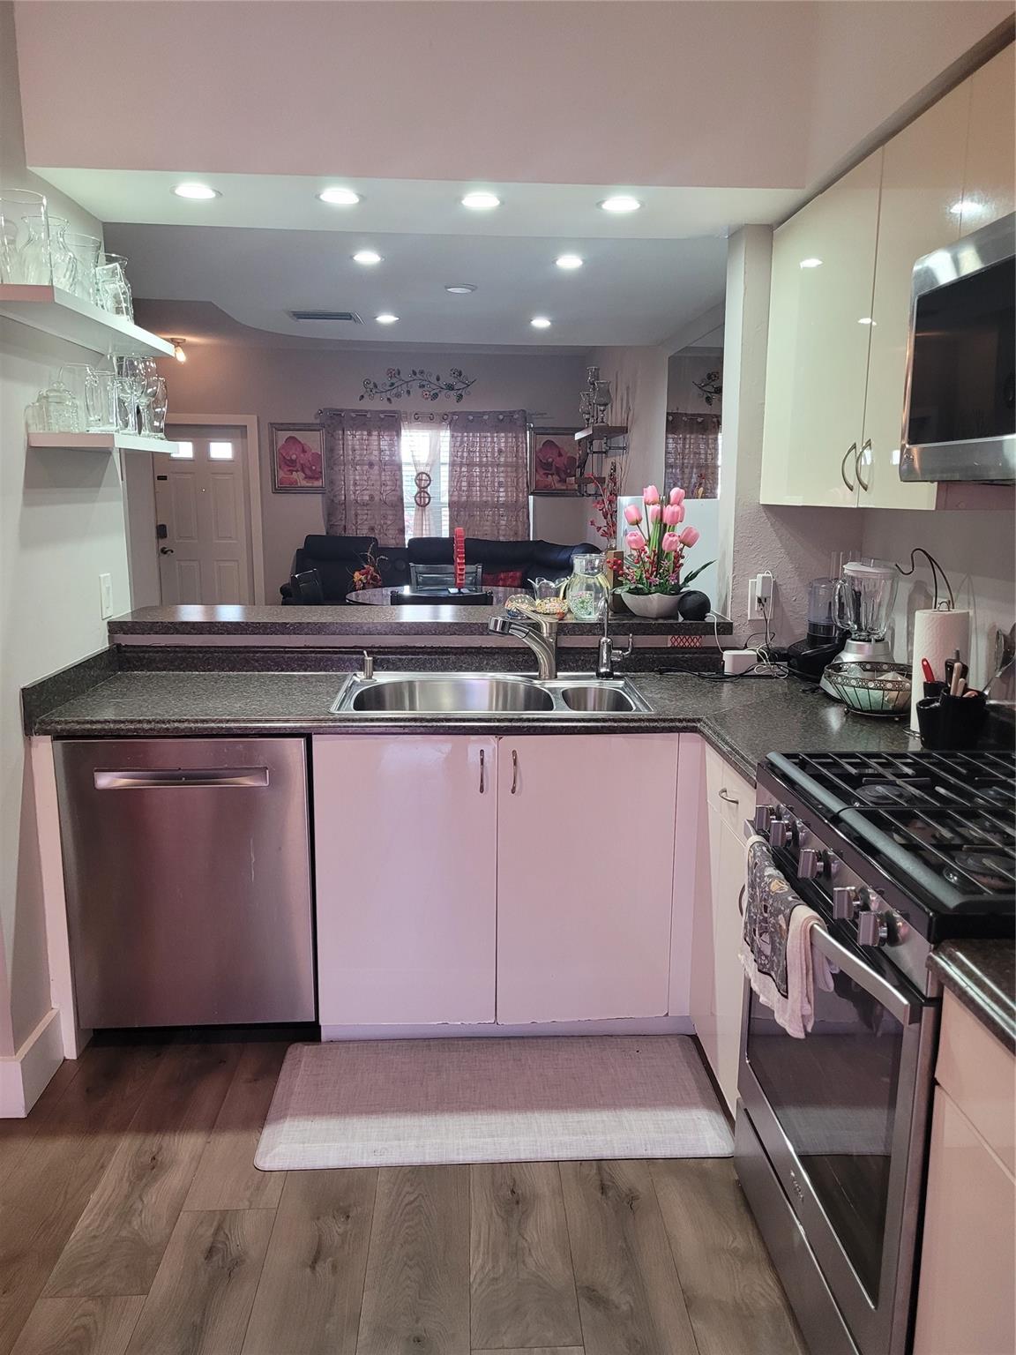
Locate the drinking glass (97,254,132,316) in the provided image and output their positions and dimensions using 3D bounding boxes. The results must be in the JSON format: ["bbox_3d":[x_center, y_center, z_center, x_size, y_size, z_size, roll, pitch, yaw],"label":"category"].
[{"bbox_3d":[-1.031,-1.016,2.668,0.090,0.175,0.090,0,11,-3],"label":"drinking glass"}]

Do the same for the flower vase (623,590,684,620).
[{"bbox_3d":[0.480,-0.240,3.285,0.220,0.085,0.170,0,11,-3],"label":"flower vase"}]

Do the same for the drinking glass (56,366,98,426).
[{"bbox_3d":[-1.119,-0.720,2.647,0.112,0.178,0.092,0,11,-3],"label":"drinking glass"}]

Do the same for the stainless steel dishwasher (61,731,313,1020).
[{"bbox_3d":[-0.826,0.490,2.871,0.605,0.800,0.590,0,11,-3],"label":"stainless steel dishwasher"}]

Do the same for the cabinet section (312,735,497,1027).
[{"bbox_3d":[-0.267,0.465,2.829,0.450,0.770,0.560,0,11,-3],"label":"cabinet section"}]

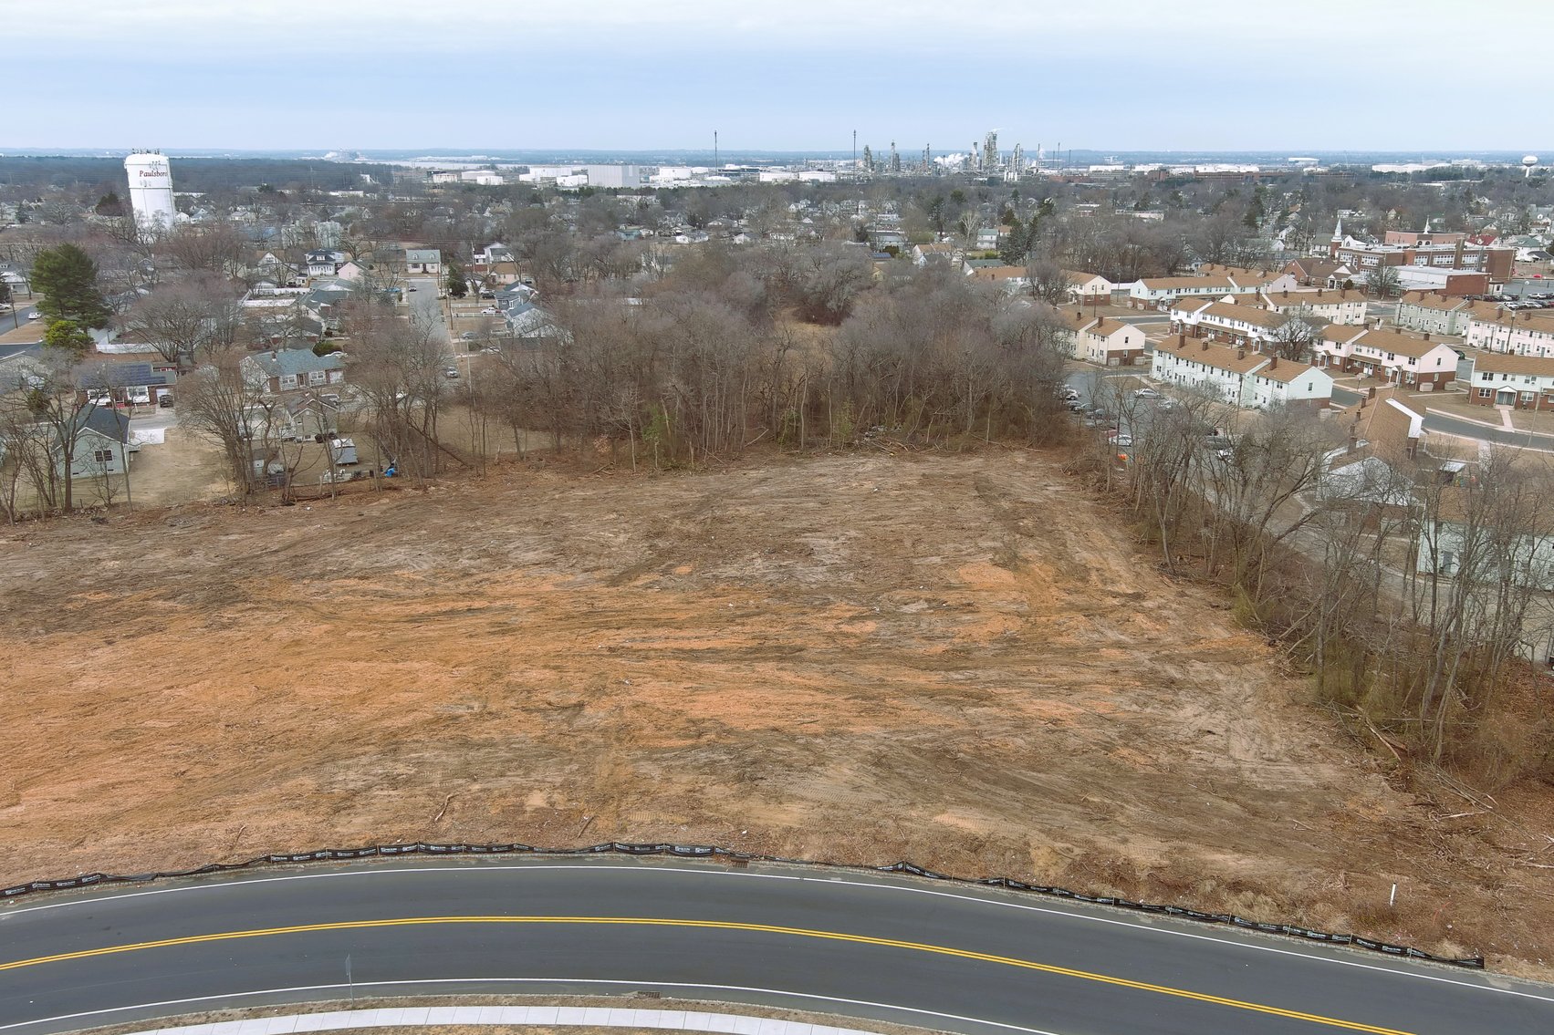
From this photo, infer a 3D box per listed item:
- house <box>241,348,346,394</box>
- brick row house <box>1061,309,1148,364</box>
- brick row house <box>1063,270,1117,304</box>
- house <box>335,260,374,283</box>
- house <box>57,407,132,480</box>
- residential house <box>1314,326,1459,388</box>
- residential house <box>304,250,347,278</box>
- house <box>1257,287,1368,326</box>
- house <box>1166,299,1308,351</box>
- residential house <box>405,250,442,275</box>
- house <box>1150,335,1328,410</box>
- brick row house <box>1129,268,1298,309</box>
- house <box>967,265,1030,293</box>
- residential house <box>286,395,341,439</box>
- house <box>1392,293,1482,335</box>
[{"bbox_3d":[-82.670,-25.450,213.900,13.840,5.500,11.000,-16,23,-43],"label":"house"},{"bbox_3d":[60.650,-35.720,244.410,10.100,7.840,25.060,-6,17,-18],"label":"brick row house"},{"bbox_3d":[88.400,-66.900,363.350,8.900,8.400,20.500,-5,17,-17],"label":"brick row house"},{"bbox_3d":[-144.870,-85.210,429.140,9.500,5.600,12.000,-4,17,-13],"label":"house"},{"bbox_3d":[-87.900,-10.060,160.810,8.430,6.200,15.800,-7,18,-23],"label":"house"},{"bbox_3d":[107.350,-29.240,222.550,9.460,7.840,25.390,-5,17,-17],"label":"residential house"},{"bbox_3d":[-143.990,-81.450,398.230,10.800,8.000,10.800,-5,17,-15],"label":"residential house"},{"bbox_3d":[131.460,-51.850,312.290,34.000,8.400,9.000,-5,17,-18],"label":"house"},{"bbox_3d":[104.570,-43.890,284.940,9.500,8.400,39.500,-5,17,-17],"label":"house"},{"bbox_3d":[-114.020,-82.850,404.360,10.200,7.200,8.800,-3,17,-11],"label":"residential house"},{"bbox_3d":[75.710,-24.200,205.590,10.000,7.840,35.740,-4,17,-14],"label":"house"},{"bbox_3d":[123.430,-63.440,351.810,48.500,8.400,9.600,-5,17,-17],"label":"brick row house"},{"bbox_3d":[67.570,-70.800,376.680,24.000,8.300,9.500,-5,17,-17],"label":"house"},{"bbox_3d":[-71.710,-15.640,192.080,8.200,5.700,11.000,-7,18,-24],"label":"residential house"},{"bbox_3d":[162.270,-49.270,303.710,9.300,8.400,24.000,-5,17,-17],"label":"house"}]

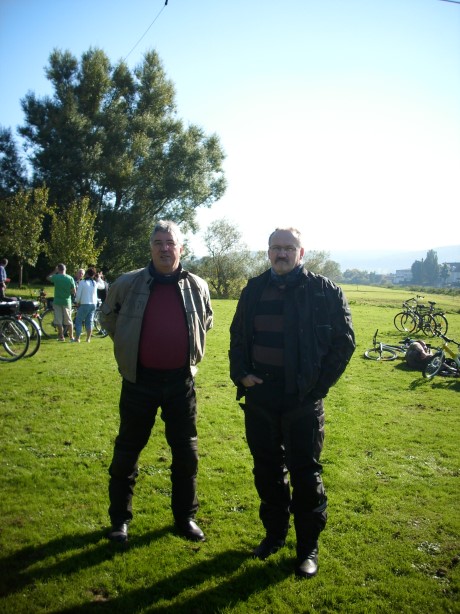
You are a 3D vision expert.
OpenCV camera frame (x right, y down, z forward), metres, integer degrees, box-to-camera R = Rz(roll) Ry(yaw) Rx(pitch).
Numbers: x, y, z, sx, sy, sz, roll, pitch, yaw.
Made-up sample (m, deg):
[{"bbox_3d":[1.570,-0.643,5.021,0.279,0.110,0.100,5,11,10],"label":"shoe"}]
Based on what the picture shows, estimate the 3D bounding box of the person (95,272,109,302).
[{"bbox_3d":[-3.201,-0.088,13.800,0.500,1.620,0.360,2,3,21],"label":"person"}]

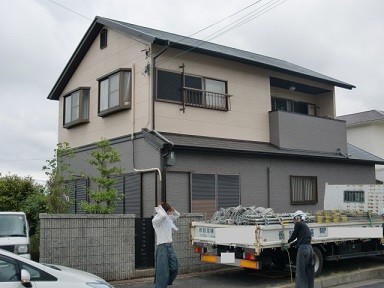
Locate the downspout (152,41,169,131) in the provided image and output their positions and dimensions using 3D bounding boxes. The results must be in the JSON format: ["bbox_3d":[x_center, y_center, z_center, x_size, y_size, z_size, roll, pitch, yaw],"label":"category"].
[{"bbox_3d":[-0.815,-1.569,13.392,0.100,2.350,0.780,5,-9,-38],"label":"downspout"}]

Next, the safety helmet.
[{"bbox_3d":[2.050,1.355,9.500,0.270,0.165,0.215,-10,0,-35],"label":"safety helmet"}]

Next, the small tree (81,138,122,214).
[{"bbox_3d":[-2.213,1.442,12.208,0.980,3.157,0.980,5,-9,-38],"label":"small tree"}]

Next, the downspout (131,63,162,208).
[{"bbox_3d":[-1.263,0.218,13.646,0.090,5.420,1.470,5,-9,-38],"label":"downspout"}]

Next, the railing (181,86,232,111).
[{"bbox_3d":[0.456,-1.280,14.736,1.850,0.580,0.200,5,-9,-38],"label":"railing"}]

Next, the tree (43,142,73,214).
[{"bbox_3d":[-3.263,1.498,12.201,0.760,3.071,0.760,5,-9,-38],"label":"tree"}]

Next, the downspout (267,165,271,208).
[{"bbox_3d":[2.397,1.925,15.410,0.090,2.580,0.090,5,-9,-38],"label":"downspout"}]

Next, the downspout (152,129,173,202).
[{"bbox_3d":[-0.723,1.234,12.967,0.120,3.420,0.900,5,-9,-38],"label":"downspout"}]

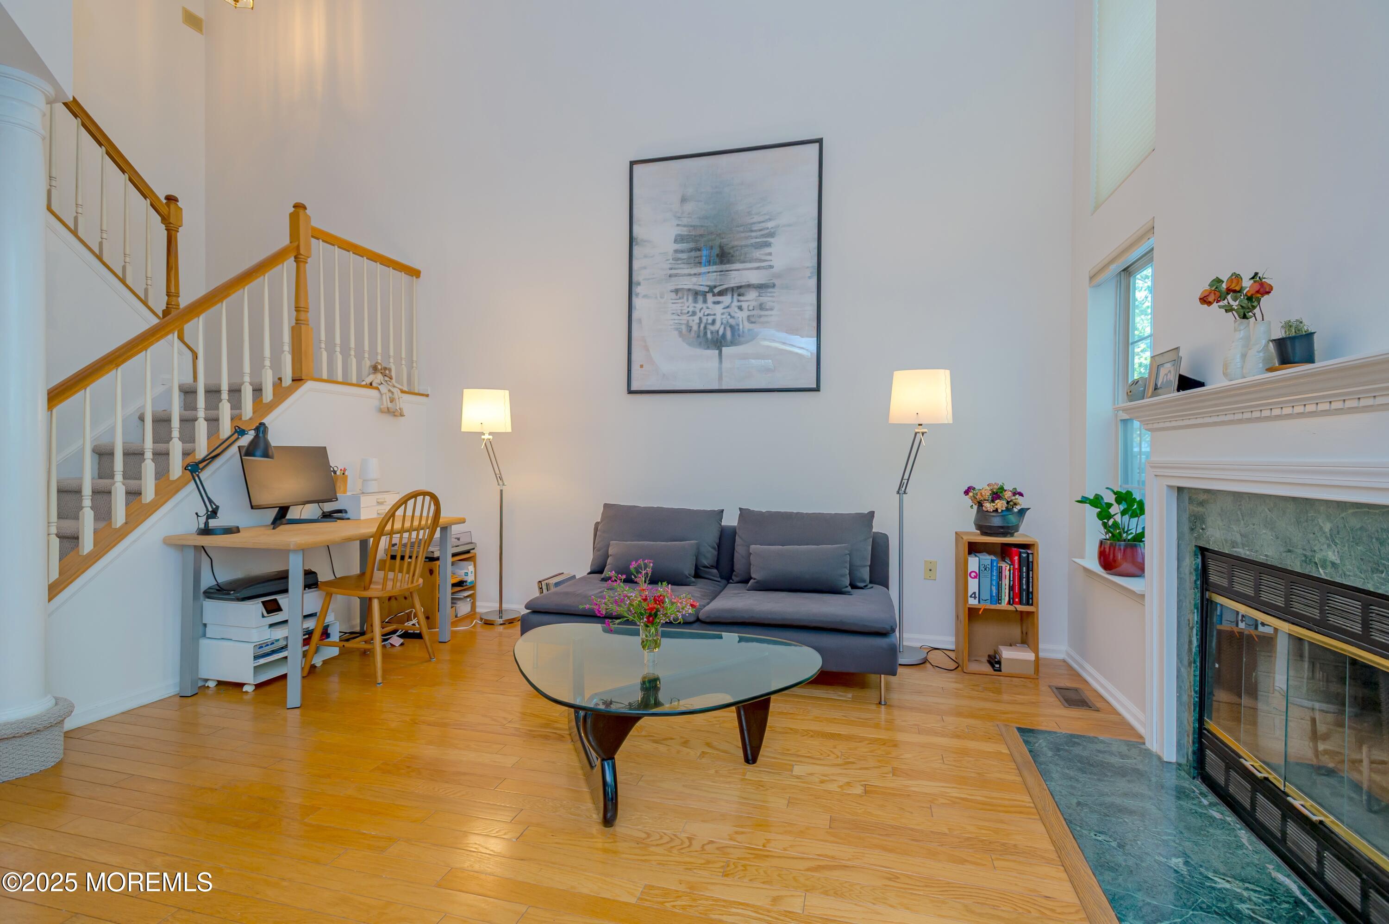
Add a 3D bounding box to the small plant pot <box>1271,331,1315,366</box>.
[{"bbox_3d":[1.516,-0.276,1.659,0.085,0.083,0.085,1,0,14],"label":"small plant pot"}]

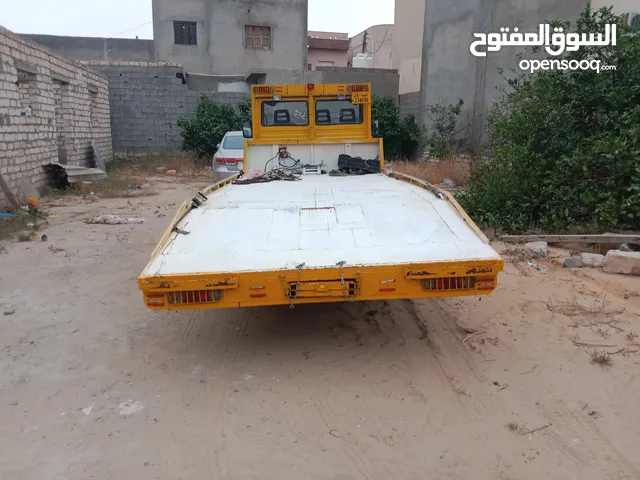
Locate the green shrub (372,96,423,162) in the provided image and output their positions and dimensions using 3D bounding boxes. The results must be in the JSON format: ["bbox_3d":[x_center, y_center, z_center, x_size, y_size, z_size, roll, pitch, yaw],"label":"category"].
[{"bbox_3d":[2.342,-3.704,16.585,2.000,2.250,1.900,1,12,3],"label":"green shrub"}]

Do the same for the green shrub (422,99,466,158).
[{"bbox_3d":[4.004,-3.529,15.799,1.450,2.000,1.300,2,12,5],"label":"green shrub"}]

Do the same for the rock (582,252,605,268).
[{"bbox_3d":[3.274,0.232,5.965,0.250,0.145,0.190,8,14,29],"label":"rock"}]

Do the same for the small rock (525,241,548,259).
[{"bbox_3d":[2.791,0.118,6.394,0.270,0.175,0.200,6,13,24],"label":"small rock"}]

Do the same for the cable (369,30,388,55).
[{"bbox_3d":[3.314,-11.187,28.276,1.200,1.450,0.400,1,12,3],"label":"cable"}]

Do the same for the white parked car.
[{"bbox_3d":[-1.966,-2.317,14.343,1.840,1.470,4.800,-1,14,-8],"label":"white parked car"}]

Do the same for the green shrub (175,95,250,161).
[{"bbox_3d":[-3.303,-3.664,16.406,2.600,2.250,2.000,-1,12,-10],"label":"green shrub"}]

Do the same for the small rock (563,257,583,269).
[{"bbox_3d":[3.010,0.255,5.921,0.200,0.110,0.160,7,14,27],"label":"small rock"}]

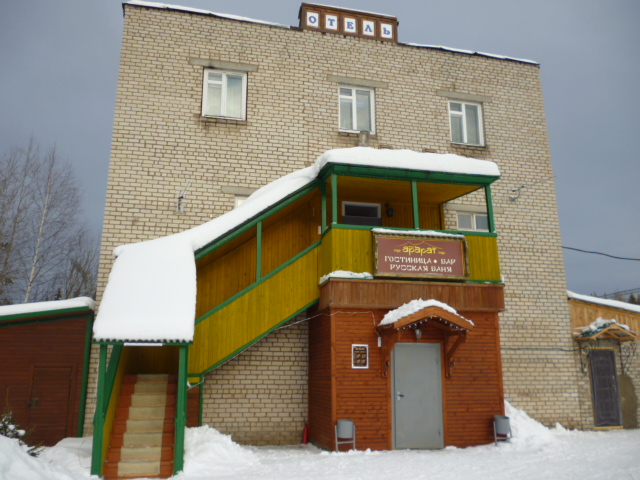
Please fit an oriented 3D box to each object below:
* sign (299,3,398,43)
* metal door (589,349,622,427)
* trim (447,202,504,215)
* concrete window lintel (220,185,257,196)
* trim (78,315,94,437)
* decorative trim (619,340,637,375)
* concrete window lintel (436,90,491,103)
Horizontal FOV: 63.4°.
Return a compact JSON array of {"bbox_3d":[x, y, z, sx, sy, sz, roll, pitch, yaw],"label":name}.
[{"bbox_3d":[0.830,-6.071,14.621,2.850,0.870,0.320,3,-15,-12],"label":"sign"},{"bbox_3d":[7.858,4.056,14.228,0.880,2.052,0.090,3,-15,-13],"label":"metal door"},{"bbox_3d":[4.249,-0.839,14.247,1.769,0.177,0.120,3,-15,-13],"label":"trim"},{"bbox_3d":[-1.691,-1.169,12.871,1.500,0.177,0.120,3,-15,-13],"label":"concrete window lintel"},{"bbox_3d":[-4.842,2.789,10.769,0.140,2.470,0.110,3,-15,-12],"label":"trim"},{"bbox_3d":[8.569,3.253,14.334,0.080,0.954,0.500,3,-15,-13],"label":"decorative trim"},{"bbox_3d":[4.215,-4.156,15.095,1.781,0.179,0.120,3,-15,-13],"label":"concrete window lintel"}]

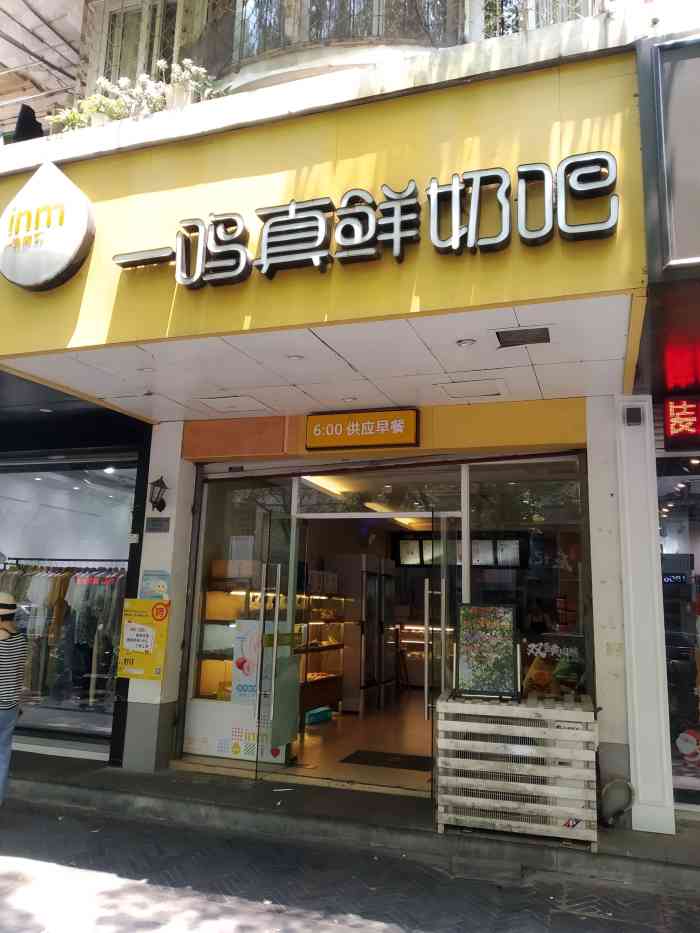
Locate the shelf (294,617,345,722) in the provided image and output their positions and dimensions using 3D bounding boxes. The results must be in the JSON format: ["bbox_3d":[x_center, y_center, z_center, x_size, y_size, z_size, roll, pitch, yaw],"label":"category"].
[{"bbox_3d":[-0.571,2.324,8.047,0.607,1.115,1.197,-2,-10,20],"label":"shelf"}]

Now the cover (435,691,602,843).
[{"bbox_3d":[1.144,2.056,4.839,1.017,0.845,0.443,-1,-10,14],"label":"cover"}]

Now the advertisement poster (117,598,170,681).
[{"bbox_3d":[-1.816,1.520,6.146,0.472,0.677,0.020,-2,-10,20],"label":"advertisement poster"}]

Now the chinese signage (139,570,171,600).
[{"bbox_3d":[-1.724,1.050,6.199,0.307,0.251,0.016,-2,-10,20],"label":"chinese signage"}]

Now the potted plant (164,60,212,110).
[{"bbox_3d":[-1.125,-2.619,4.820,0.262,0.279,0.238,-2,-10,20],"label":"potted plant"}]

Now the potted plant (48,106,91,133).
[{"bbox_3d":[-2.050,-2.502,5.099,0.271,0.213,0.213,-2,-10,20],"label":"potted plant"}]

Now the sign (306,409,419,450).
[{"bbox_3d":[0.110,-0.296,5.879,0.981,0.306,0.066,-2,-10,20],"label":"sign"}]

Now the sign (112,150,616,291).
[{"bbox_3d":[-0.075,-1.318,3.949,2.980,0.421,0.082,-2,-10,20],"label":"sign"}]

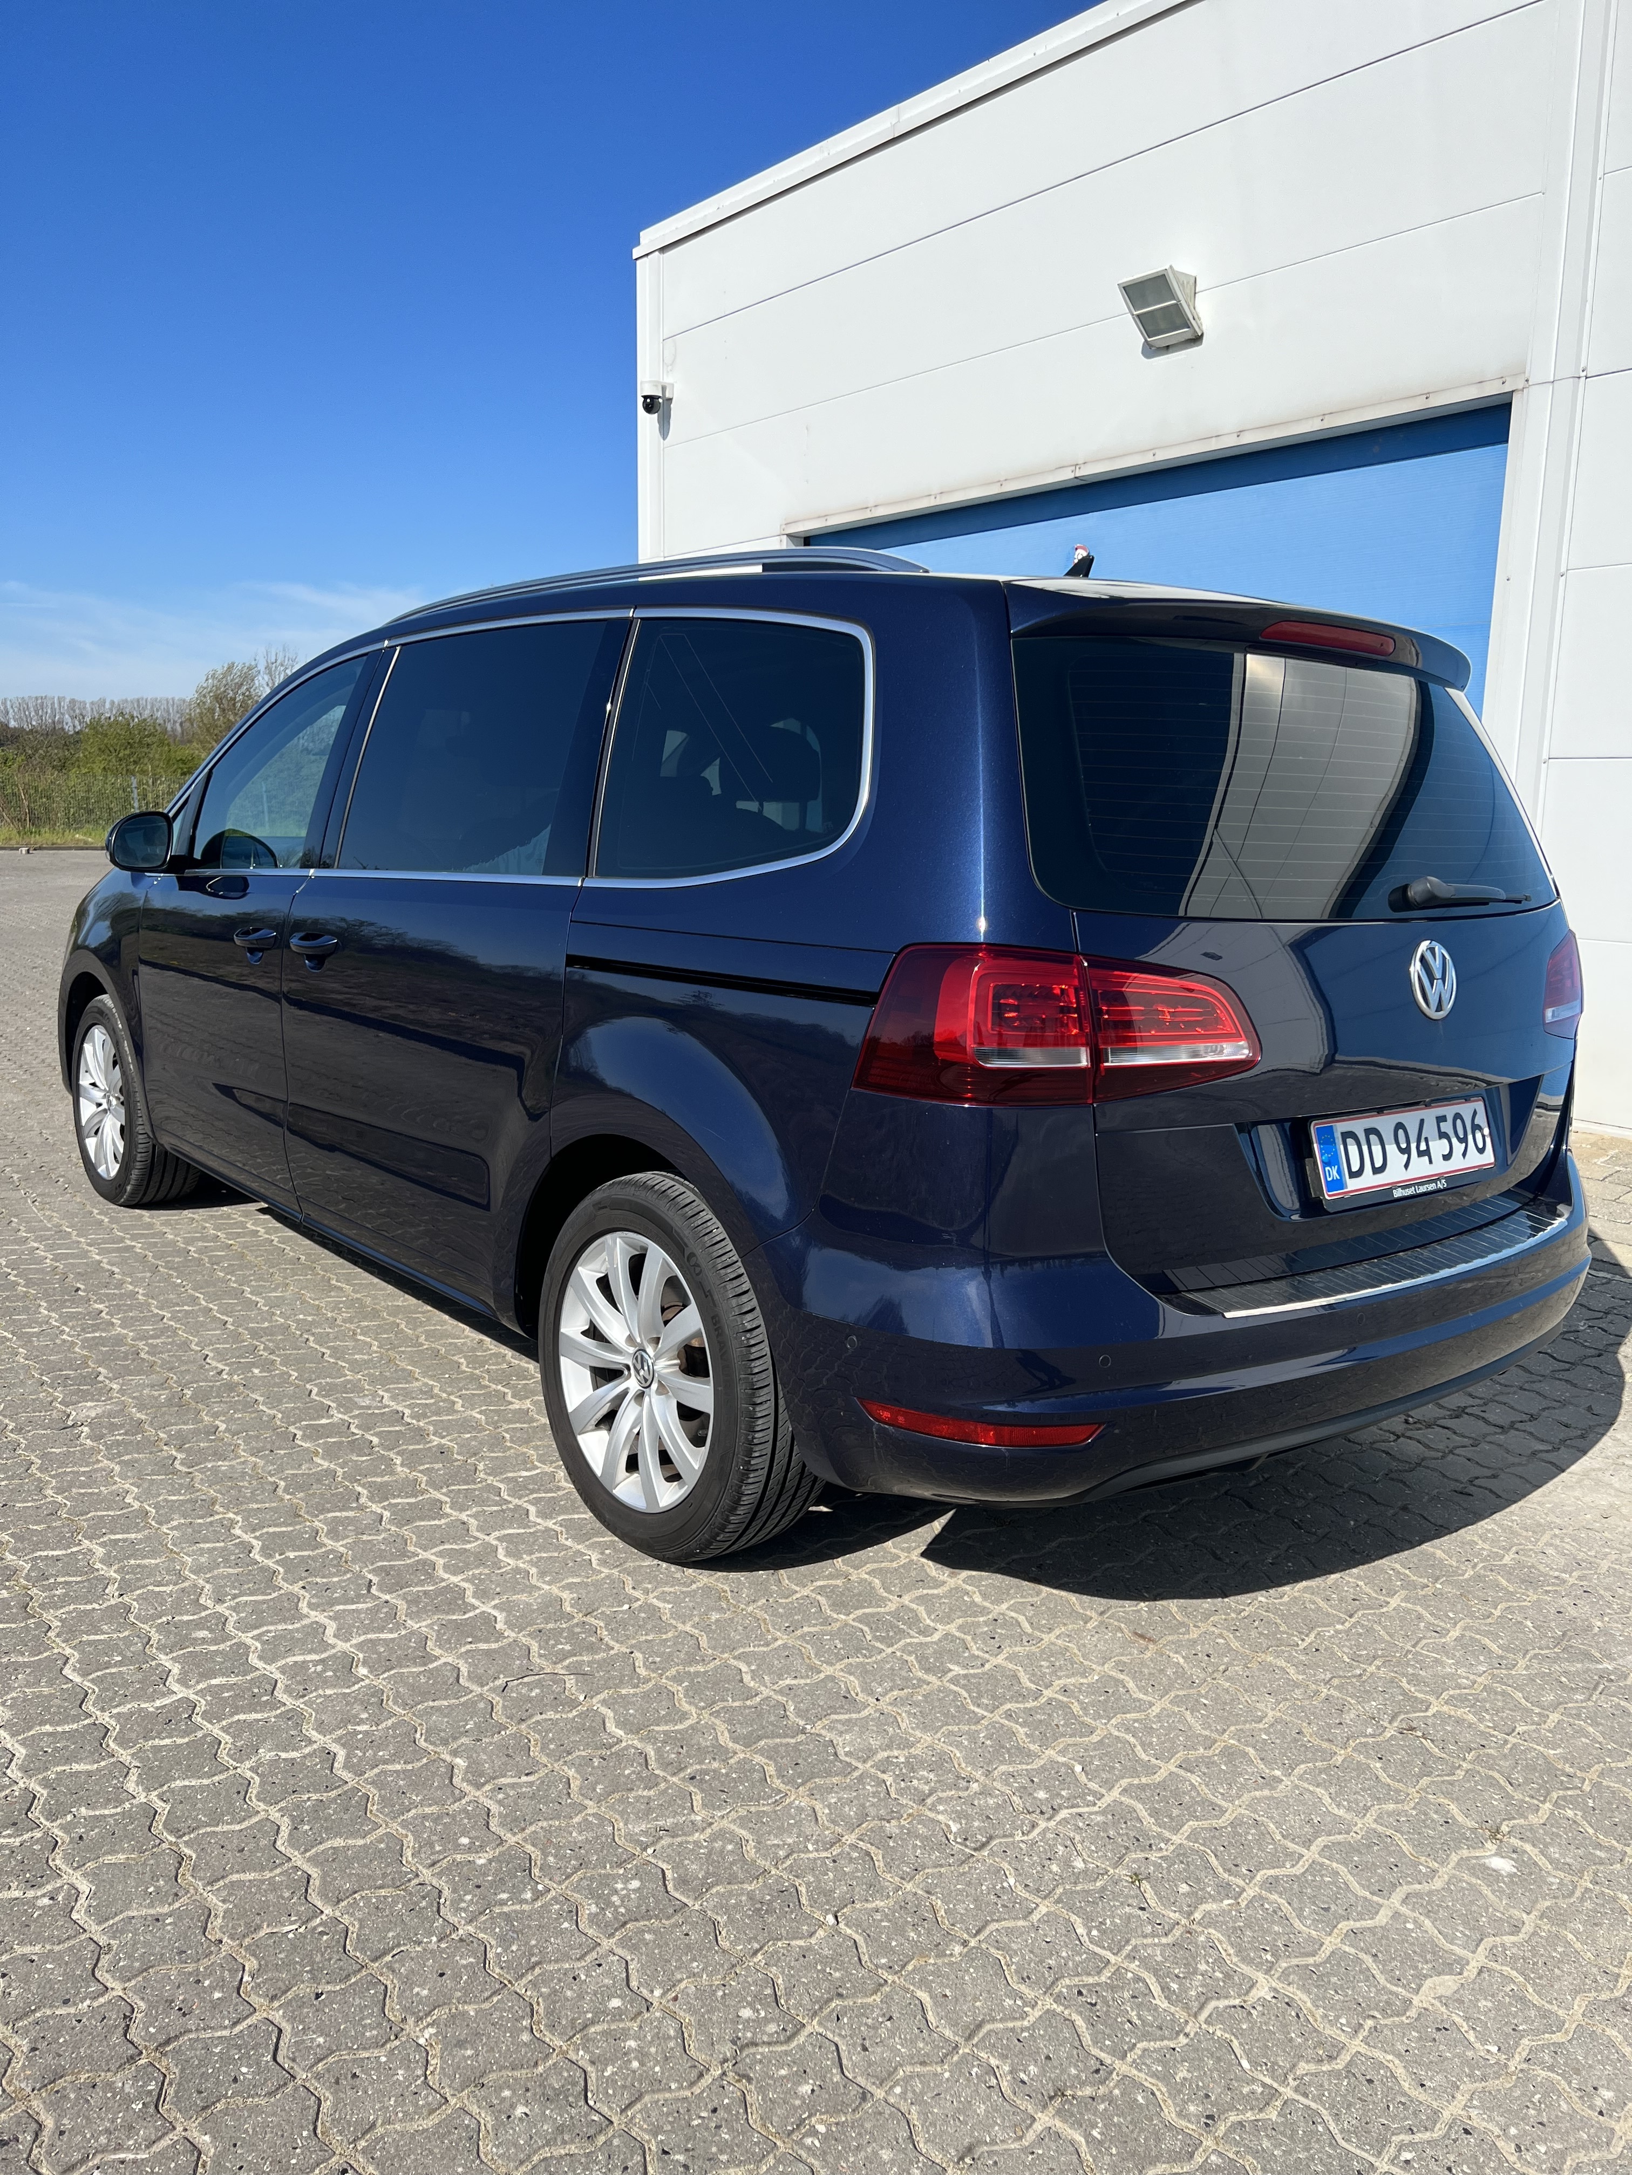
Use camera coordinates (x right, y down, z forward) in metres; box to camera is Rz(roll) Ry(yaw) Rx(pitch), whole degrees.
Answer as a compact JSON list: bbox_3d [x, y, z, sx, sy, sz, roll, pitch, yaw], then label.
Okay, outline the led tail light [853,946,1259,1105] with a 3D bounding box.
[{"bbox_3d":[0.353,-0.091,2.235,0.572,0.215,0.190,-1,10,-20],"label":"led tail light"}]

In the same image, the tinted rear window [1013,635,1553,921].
[{"bbox_3d":[0.816,-0.478,2.695,1.420,0.450,0.080,-6,-12,-40],"label":"tinted rear window"}]

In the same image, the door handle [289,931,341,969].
[{"bbox_3d":[-1.082,-0.305,3.524,0.060,0.055,0.195,-6,12,-40],"label":"door handle"}]

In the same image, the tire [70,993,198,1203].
[{"bbox_3d":[-2.103,0.042,5.026,0.225,0.650,0.650,-6,12,-40],"label":"tire"}]

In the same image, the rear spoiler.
[{"bbox_3d":[0.782,-0.741,2.704,1.290,0.125,0.280,-6,12,-40],"label":"rear spoiler"}]

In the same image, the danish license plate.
[{"bbox_3d":[0.947,0.094,2.607,0.504,0.120,0.015,-6,-4,-40],"label":"danish license plate"}]

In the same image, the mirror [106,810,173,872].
[{"bbox_3d":[-1.702,-0.619,4.110,0.120,0.150,0.170,10,12,39],"label":"mirror"}]

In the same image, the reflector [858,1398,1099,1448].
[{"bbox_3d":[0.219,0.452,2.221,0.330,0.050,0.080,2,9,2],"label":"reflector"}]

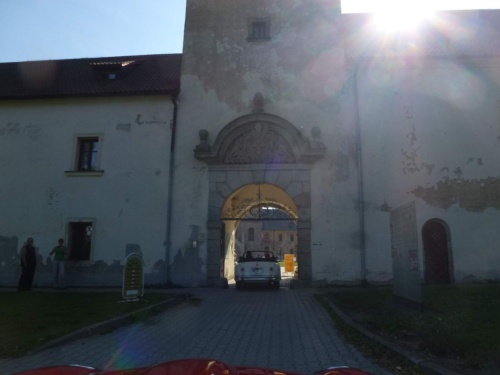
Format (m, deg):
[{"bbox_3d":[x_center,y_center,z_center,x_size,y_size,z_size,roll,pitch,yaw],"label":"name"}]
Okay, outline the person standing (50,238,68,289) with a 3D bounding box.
[{"bbox_3d":[-6.630,2.652,12.052,0.600,1.751,0.400,6,-12,-28],"label":"person standing"}]

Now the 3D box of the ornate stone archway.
[{"bbox_3d":[0.368,0.344,13.086,4.851,6.595,0.700,0,-10,5],"label":"ornate stone archway"}]

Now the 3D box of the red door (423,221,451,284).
[{"bbox_3d":[6.627,2.288,12.354,0.985,2.281,0.200,0,-10,5],"label":"red door"}]

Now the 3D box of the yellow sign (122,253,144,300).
[{"bbox_3d":[-2.974,2.272,8.851,0.523,1.203,0.350,6,-11,-26],"label":"yellow sign"}]

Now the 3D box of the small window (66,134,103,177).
[{"bbox_3d":[-6.443,-1.242,13.587,1.441,1.693,0.300,0,-10,3],"label":"small window"}]

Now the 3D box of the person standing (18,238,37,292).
[{"bbox_3d":[-7.348,2.531,11.451,0.520,1.752,0.400,10,-14,-42],"label":"person standing"}]

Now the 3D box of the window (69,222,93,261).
[{"bbox_3d":[-6.308,1.984,13.012,0.918,1.473,0.250,0,-10,3],"label":"window"}]

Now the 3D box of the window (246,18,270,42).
[{"bbox_3d":[0.357,-6.446,14.275,0.983,0.997,0.300,0,-10,5],"label":"window"}]

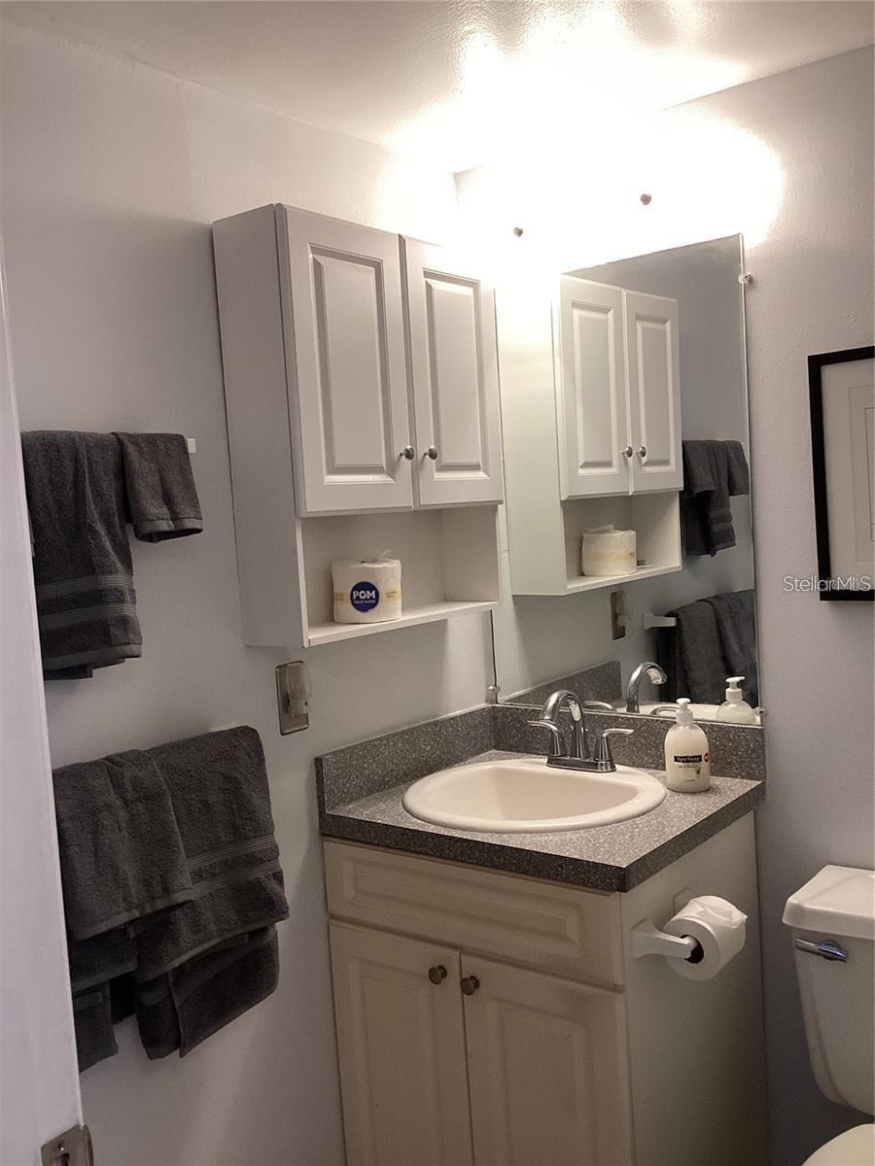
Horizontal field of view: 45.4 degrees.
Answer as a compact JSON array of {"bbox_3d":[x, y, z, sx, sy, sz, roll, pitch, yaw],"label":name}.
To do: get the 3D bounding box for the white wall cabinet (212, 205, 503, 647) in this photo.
[{"bbox_3d":[-0.109,-0.275,1.949,0.173,0.713,0.572,0,5,38],"label":"white wall cabinet"}]

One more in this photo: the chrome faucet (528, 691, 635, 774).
[{"bbox_3d":[0.252,0.294,2.060,0.245,0.170,0.180,0,5,38],"label":"chrome faucet"}]

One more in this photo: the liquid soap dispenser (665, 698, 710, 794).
[{"bbox_3d":[0.464,0.298,1.952,0.081,0.171,0.081,-3,4,13],"label":"liquid soap dispenser"}]

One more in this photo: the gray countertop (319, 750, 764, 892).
[{"bbox_3d":[0.202,0.418,1.964,0.635,0.039,0.557,0,5,38],"label":"gray countertop"}]

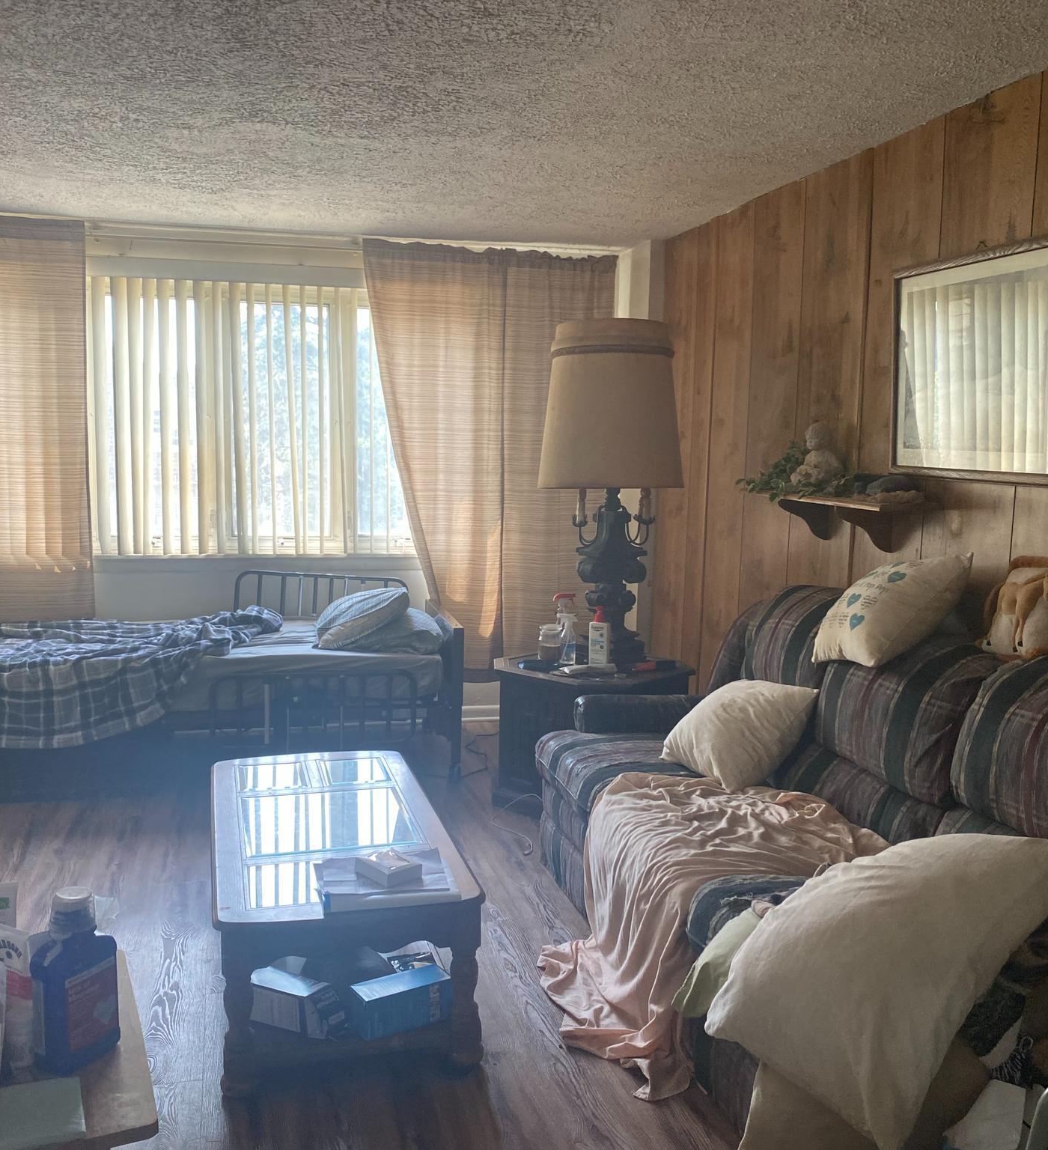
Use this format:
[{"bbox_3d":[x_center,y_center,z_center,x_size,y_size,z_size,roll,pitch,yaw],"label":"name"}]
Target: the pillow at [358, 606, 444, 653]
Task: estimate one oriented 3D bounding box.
[{"bbox_3d":[-0.621,0.219,5.091,0.460,0.160,0.600,-1,7,-13],"label":"pillow"}]

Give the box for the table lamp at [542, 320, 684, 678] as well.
[{"bbox_3d":[0.343,-0.318,4.474,0.570,1.300,0.570,1,7,0],"label":"table lamp"}]

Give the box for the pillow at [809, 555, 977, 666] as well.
[{"bbox_3d":[1.008,0.101,3.196,0.160,0.390,0.380,41,-4,-15],"label":"pillow"}]

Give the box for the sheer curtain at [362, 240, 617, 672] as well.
[{"bbox_3d":[-0.155,-0.541,5.673,1.290,2.090,0.110,-1,7,-13],"label":"sheer curtain"}]

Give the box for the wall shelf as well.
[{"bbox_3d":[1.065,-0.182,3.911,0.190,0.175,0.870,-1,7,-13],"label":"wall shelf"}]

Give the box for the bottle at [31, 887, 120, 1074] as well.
[{"bbox_3d":[-0.463,0.412,1.189,0.046,0.176,0.078,5,8,31],"label":"bottle"}]

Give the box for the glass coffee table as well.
[{"bbox_3d":[-0.535,0.862,3.126,0.605,0.410,1.230,-1,7,-15],"label":"glass coffee table"}]

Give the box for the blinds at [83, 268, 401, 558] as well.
[{"bbox_3d":[-1.255,-0.712,5.359,1.580,1.260,0.100,-1,7,-14],"label":"blinds"}]

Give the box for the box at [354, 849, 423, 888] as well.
[{"bbox_3d":[-0.311,0.676,2.657,0.098,0.036,0.131,-5,10,-42],"label":"box"}]

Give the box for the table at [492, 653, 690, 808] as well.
[{"bbox_3d":[0.266,0.622,4.522,0.670,0.570,0.670,7,9,41],"label":"table"}]

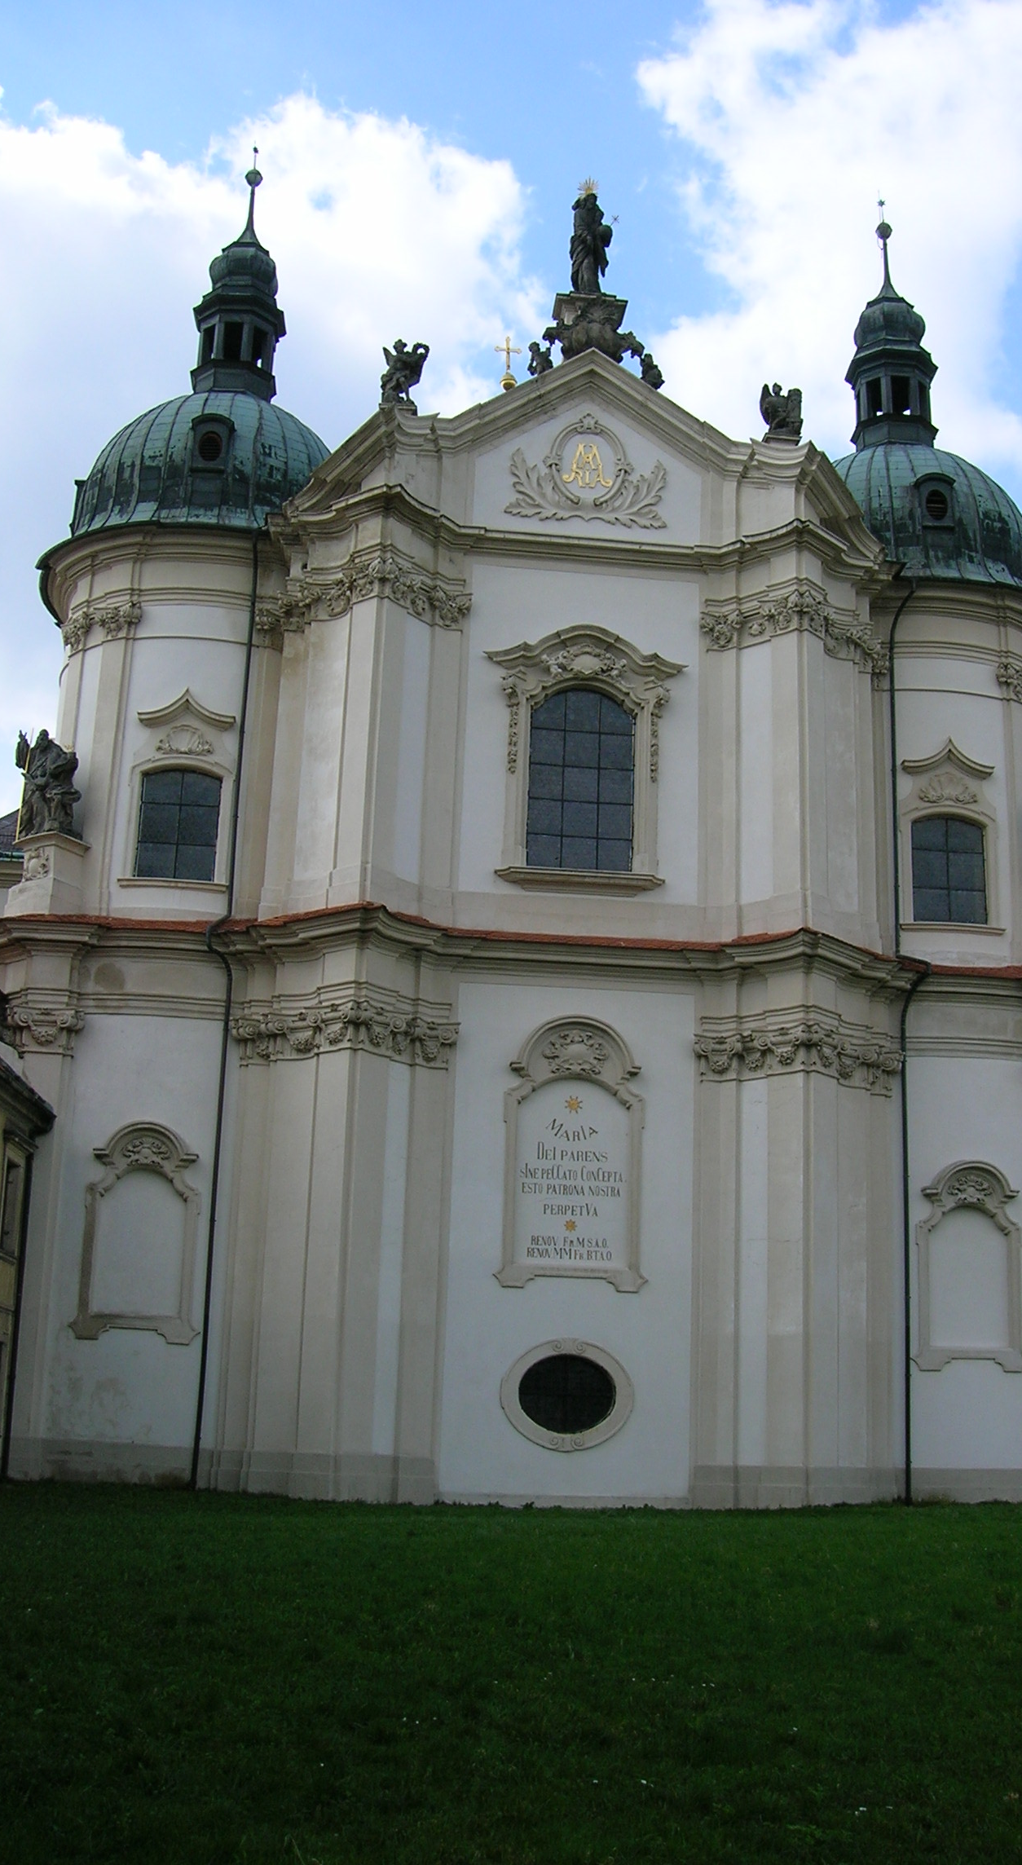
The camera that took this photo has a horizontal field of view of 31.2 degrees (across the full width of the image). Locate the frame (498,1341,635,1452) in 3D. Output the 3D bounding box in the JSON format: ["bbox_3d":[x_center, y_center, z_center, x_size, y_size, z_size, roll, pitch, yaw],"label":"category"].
[{"bbox_3d":[1.061,8.666,34.258,2.600,2.032,0.300,3,-15,-4],"label":"frame"}]

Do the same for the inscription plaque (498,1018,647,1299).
[{"bbox_3d":[1.154,4.228,35.412,2.850,5.309,0.300,3,-15,-4],"label":"inscription plaque"}]

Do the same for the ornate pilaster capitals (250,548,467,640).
[{"bbox_3d":[-3.337,-7.548,41.613,4.888,1.144,3.016,3,-16,-5],"label":"ornate pilaster capitals"}]

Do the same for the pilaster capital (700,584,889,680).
[{"bbox_3d":[6.511,-6.840,41.408,4.324,1.081,2.632,3,-14,-6],"label":"pilaster capital"}]

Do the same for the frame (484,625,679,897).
[{"bbox_3d":[1.633,-3.936,41.267,4.524,6.396,0.624,3,-16,-5],"label":"frame"}]

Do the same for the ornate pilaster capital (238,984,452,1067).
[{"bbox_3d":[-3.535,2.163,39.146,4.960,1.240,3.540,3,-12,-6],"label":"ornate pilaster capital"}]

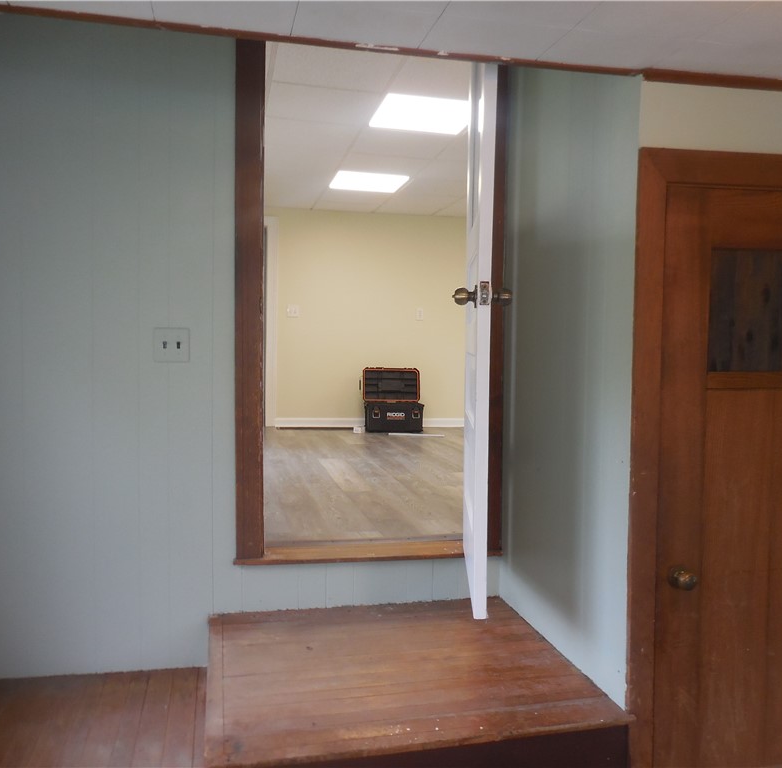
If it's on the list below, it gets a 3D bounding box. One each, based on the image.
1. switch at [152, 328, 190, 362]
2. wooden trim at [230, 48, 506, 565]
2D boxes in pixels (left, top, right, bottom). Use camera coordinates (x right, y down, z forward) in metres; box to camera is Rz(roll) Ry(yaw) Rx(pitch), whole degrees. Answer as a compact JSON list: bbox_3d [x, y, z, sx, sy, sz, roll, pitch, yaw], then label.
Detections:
[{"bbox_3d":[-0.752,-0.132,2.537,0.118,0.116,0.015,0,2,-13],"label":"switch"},{"bbox_3d":[-0.065,-0.379,2.738,1.003,2.050,0.140,0,2,-13],"label":"wooden trim"}]

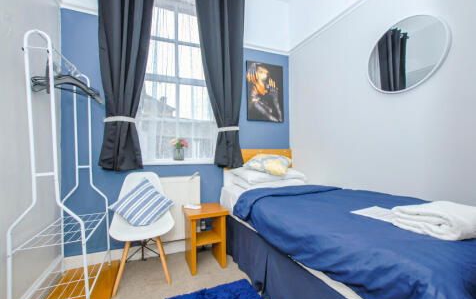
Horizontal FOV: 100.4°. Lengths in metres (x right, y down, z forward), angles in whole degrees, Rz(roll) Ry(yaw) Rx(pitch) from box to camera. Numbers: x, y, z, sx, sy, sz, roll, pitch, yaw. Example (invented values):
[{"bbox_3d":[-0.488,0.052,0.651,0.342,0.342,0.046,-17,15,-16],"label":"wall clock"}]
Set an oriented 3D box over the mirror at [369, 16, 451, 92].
[{"bbox_3d":[1.114,-0.631,1.343,0.030,0.490,0.487,0,0,-22],"label":"mirror"}]

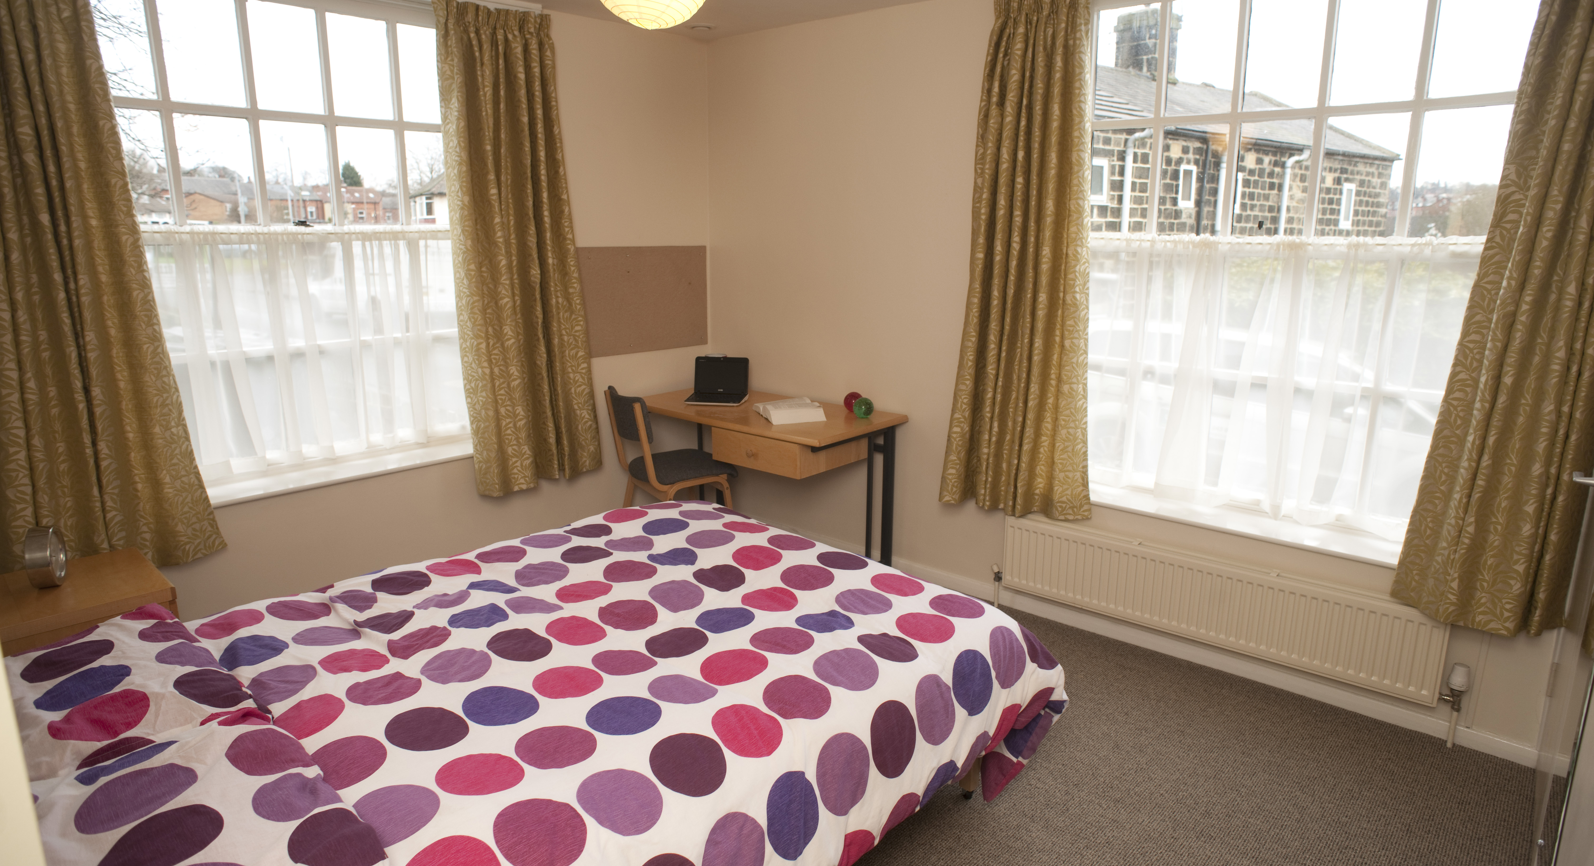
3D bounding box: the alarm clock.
[{"bbox_3d":[-2.055,0.340,2.425,0.055,0.164,0.162,-6,14,-27],"label":"alarm clock"}]

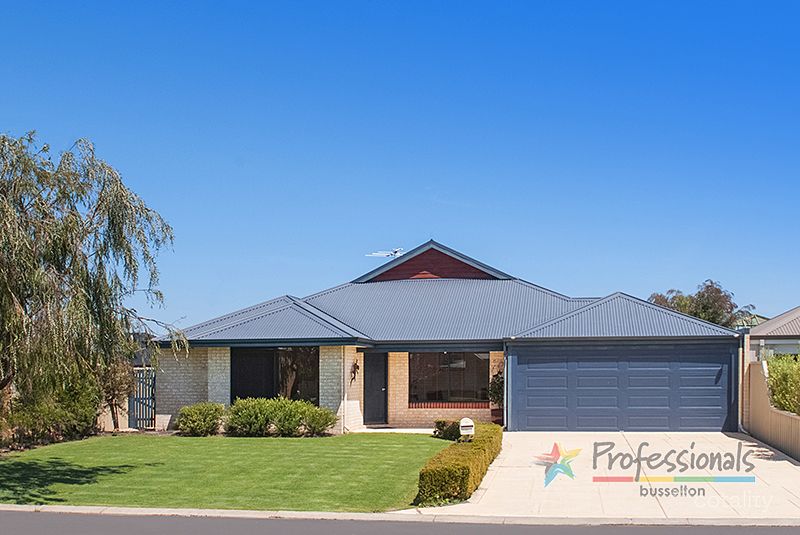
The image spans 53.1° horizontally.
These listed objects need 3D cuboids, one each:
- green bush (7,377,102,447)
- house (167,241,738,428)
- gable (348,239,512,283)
[{"bbox_3d":[-8.136,3.369,18.800,2.100,1.500,1.900,-1,-6,11],"label":"green bush"},{"bbox_3d":[1.799,2.131,26.650,15.500,5.600,14.000,-1,-7,10],"label":"house"},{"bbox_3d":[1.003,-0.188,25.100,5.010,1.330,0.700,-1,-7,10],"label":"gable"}]

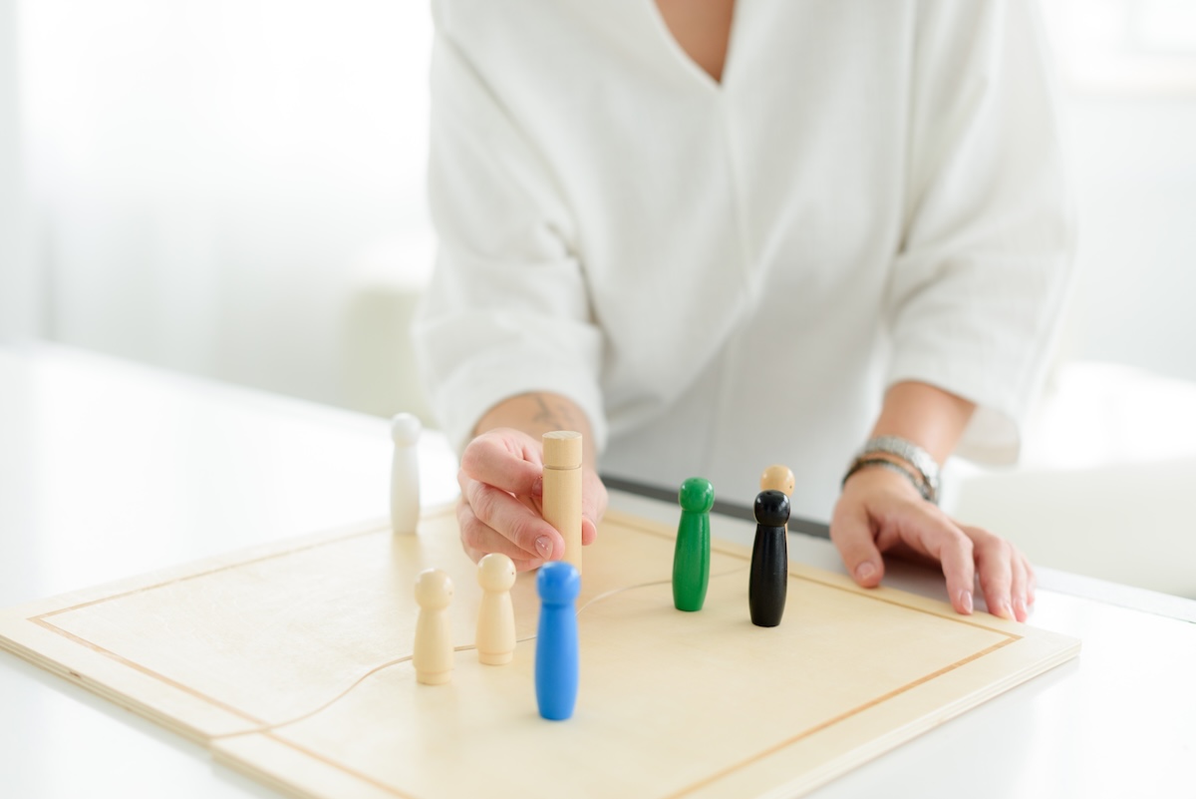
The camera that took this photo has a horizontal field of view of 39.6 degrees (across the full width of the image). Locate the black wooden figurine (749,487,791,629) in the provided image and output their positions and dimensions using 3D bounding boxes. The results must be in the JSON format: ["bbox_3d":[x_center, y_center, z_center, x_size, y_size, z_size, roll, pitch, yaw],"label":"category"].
[{"bbox_3d":[0.112,0.103,1.087,0.025,0.089,0.025,1,12,0],"label":"black wooden figurine"}]

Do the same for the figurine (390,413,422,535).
[{"bbox_3d":[-0.147,0.058,1.277,0.025,0.089,0.025,1,12,0],"label":"figurine"}]

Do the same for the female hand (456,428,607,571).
[{"bbox_3d":[-0.047,0.071,1.180,0.102,0.092,0.120,2,12,5],"label":"female hand"}]

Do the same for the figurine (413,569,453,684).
[{"bbox_3d":[-0.096,0.133,0.980,0.025,0.068,0.025,-1,12,-10],"label":"figurine"}]

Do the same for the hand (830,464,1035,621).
[{"bbox_3d":[0.233,0.098,1.178,0.120,0.083,0.145,-4,13,-22],"label":"hand"}]

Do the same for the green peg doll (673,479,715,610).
[{"bbox_3d":[0.064,0.096,1.114,0.025,0.089,0.025,3,12,0],"label":"green peg doll"}]

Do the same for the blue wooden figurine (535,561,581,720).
[{"bbox_3d":[-0.022,0.134,0.928,0.025,0.089,0.025,1,12,0],"label":"blue wooden figurine"}]

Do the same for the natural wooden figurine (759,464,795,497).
[{"bbox_3d":[0.124,0.089,1.159,0.025,0.089,0.025,5,13,20],"label":"natural wooden figurine"}]

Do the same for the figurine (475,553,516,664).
[{"bbox_3d":[-0.061,0.126,1.012,0.025,0.068,0.025,2,12,4],"label":"figurine"}]

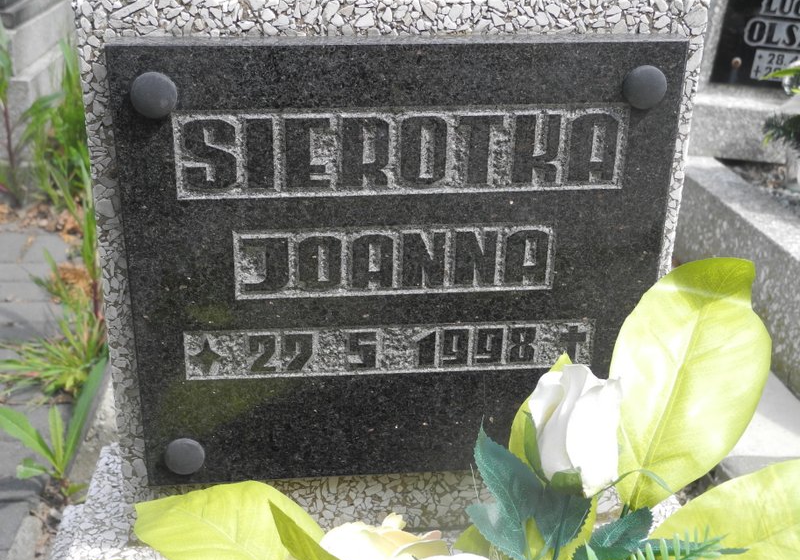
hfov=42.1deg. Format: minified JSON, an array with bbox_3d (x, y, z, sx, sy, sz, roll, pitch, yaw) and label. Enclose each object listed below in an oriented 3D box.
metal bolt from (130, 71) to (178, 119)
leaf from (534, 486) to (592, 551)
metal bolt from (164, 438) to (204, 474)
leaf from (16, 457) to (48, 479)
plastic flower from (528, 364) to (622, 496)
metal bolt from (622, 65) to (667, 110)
[{"bbox_3d":[-0.166,-0.124,0.701,0.030,0.030,0.011,-1,24,-5],"label":"metal bolt"},{"bbox_3d":[0.112,0.163,0.715,0.042,0.052,0.018,11,12,-2],"label":"leaf"},{"bbox_3d":[-0.169,0.140,0.819,0.030,0.030,0.011,-1,24,-5],"label":"metal bolt"},{"bbox_3d":[-0.512,0.261,1.450,0.045,0.027,0.030,-1,24,-5],"label":"leaf"},{"bbox_3d":[0.115,0.099,0.685,0.057,0.079,0.055,2,18,-7],"label":"plastic flower"},{"bbox_3d":[0.173,-0.135,0.731,0.030,0.030,0.011,-1,24,-5],"label":"metal bolt"}]

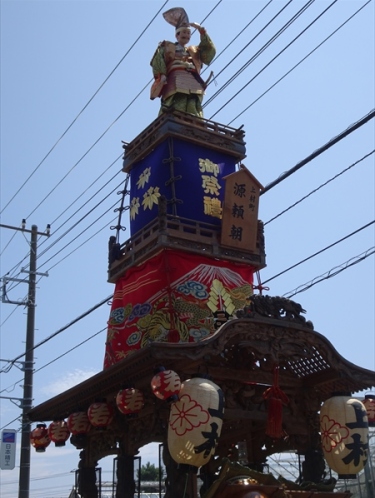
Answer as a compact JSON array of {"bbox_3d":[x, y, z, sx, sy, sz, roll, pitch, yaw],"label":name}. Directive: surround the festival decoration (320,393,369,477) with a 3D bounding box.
[{"bbox_3d":[1.544,1.827,7.057,0.477,0.830,0.477,9,-25,-26],"label":"festival decoration"}]

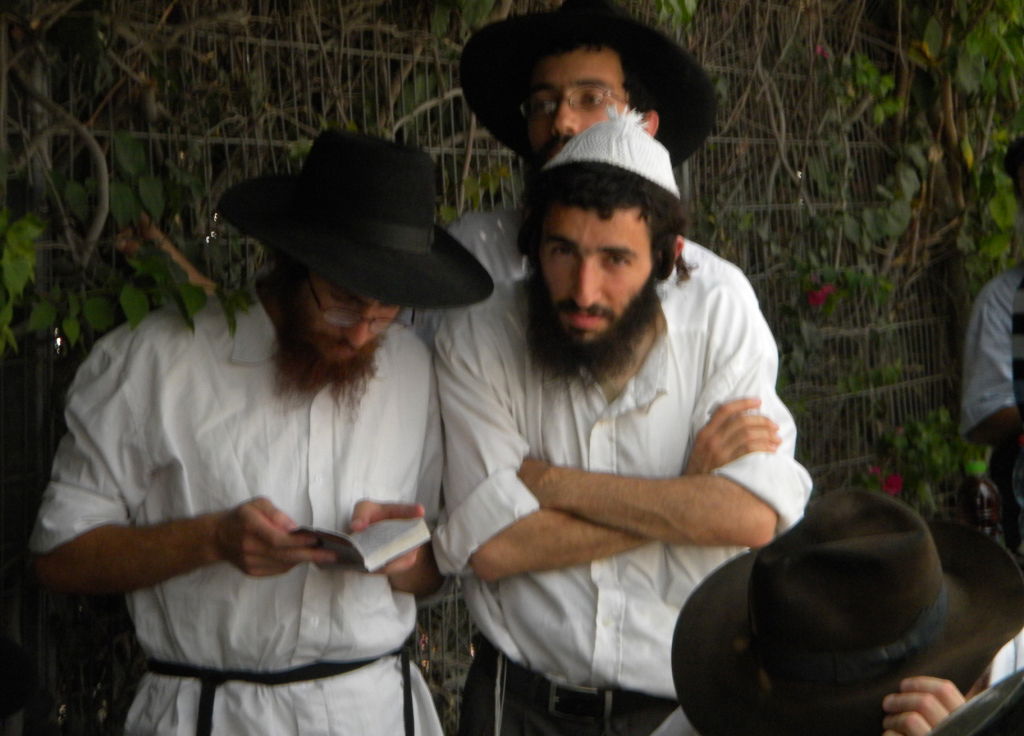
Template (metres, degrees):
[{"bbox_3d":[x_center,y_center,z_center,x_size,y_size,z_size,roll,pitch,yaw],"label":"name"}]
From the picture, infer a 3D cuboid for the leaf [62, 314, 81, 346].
[{"bbox_3d":[-0.549,-0.047,3.870,0.023,0.040,0.012,-2,2,-11],"label":"leaf"}]

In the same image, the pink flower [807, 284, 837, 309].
[{"bbox_3d":[0.698,-0.161,7.000,0.065,0.055,0.045,-2,2,-6],"label":"pink flower"}]

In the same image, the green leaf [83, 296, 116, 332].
[{"bbox_3d":[-0.514,-0.068,3.870,0.042,0.047,0.018,-2,2,-11],"label":"green leaf"}]

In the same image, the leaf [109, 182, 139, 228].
[{"bbox_3d":[-0.504,-0.212,4.030,0.039,0.062,0.018,-2,2,-11],"label":"leaf"}]

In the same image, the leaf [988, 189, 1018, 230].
[{"bbox_3d":[1.108,-0.355,7.000,0.069,0.090,0.030,0,3,0],"label":"leaf"}]

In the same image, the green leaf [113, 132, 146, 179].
[{"bbox_3d":[-0.523,-0.291,4.250,0.048,0.063,0.022,-1,3,-23],"label":"green leaf"}]

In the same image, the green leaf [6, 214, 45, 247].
[{"bbox_3d":[-0.598,-0.169,3.820,0.046,0.039,0.022,-2,2,-11],"label":"green leaf"}]

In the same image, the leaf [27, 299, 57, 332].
[{"bbox_3d":[-0.598,-0.068,3.950,0.039,0.041,0.020,-1,3,-18],"label":"leaf"}]

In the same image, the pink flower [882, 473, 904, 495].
[{"bbox_3d":[0.860,0.260,7.000,0.050,0.050,0.045,0,3,6],"label":"pink flower"}]

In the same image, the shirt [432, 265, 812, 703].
[{"bbox_3d":[0.130,0.129,3.680,0.450,0.530,0.320,-1,2,10],"label":"shirt"}]

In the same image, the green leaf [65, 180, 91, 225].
[{"bbox_3d":[-0.588,-0.224,4.200,0.036,0.059,0.020,-1,3,-23],"label":"green leaf"}]

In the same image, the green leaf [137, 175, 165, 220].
[{"bbox_3d":[-0.499,-0.236,4.300,0.037,0.064,0.020,-1,3,-23],"label":"green leaf"}]

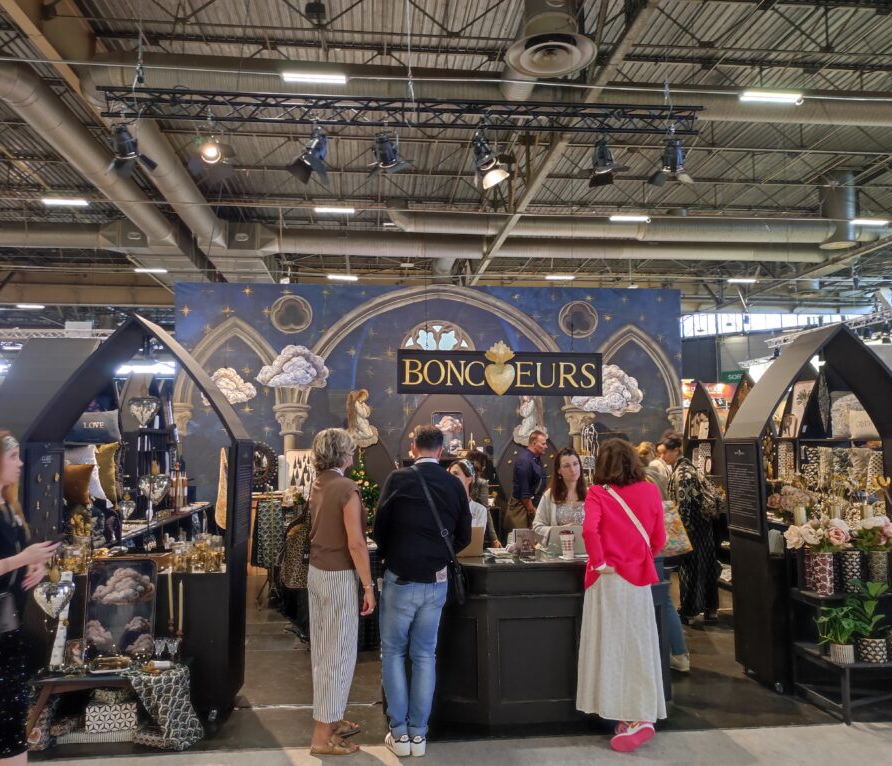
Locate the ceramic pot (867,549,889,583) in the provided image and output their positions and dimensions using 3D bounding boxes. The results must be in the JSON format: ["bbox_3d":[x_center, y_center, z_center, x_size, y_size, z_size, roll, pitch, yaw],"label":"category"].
[{"bbox_3d":[2.796,1.217,4.770,0.107,0.255,0.107,0,-5,0],"label":"ceramic pot"}]

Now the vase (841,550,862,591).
[{"bbox_3d":[2.572,1.192,4.693,0.108,0.260,0.108,0,-4,-5],"label":"vase"}]

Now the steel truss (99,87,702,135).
[{"bbox_3d":[-0.351,-2.703,7.419,6.000,0.260,0.290,0,-5,-5],"label":"steel truss"}]

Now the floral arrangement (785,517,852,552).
[{"bbox_3d":[2.360,0.960,4.680,0.390,0.230,0.300,0,-5,-5],"label":"floral arrangement"}]

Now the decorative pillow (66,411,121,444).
[{"bbox_3d":[-2.529,0.319,5.300,0.390,0.245,0.110,0,-16,-5],"label":"decorative pillow"}]

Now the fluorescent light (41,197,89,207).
[{"bbox_3d":[-13.418,-6.387,26.054,1.500,0.100,0.170,0,-5,-5],"label":"fluorescent light"}]

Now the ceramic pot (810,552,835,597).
[{"bbox_3d":[2.338,1.183,4.587,0.112,0.265,0.112,0,-4,-5],"label":"ceramic pot"}]

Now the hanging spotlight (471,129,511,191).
[{"bbox_3d":[0.446,-2.249,7.400,0.350,0.480,0.350,-27,6,-24],"label":"hanging spotlight"}]

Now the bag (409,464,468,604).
[{"bbox_3d":[-0.035,0.824,3.990,0.300,0.730,0.280,0,-5,-6],"label":"bag"}]

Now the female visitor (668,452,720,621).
[{"bbox_3d":[2.253,1.318,6.720,0.480,1.650,0.420,-2,-5,24],"label":"female visitor"}]

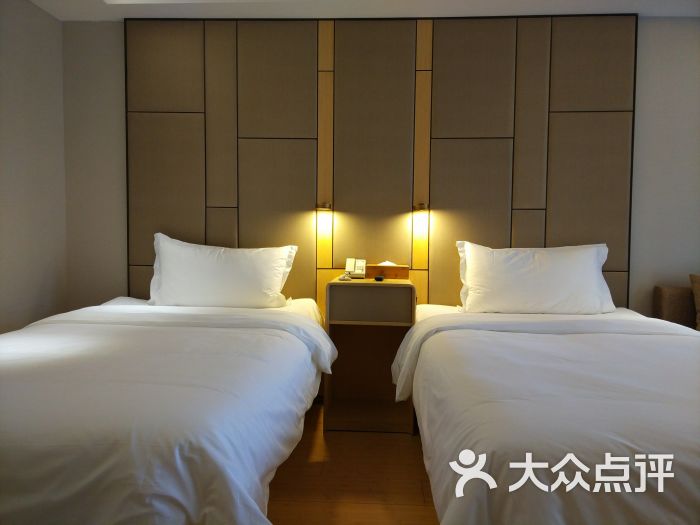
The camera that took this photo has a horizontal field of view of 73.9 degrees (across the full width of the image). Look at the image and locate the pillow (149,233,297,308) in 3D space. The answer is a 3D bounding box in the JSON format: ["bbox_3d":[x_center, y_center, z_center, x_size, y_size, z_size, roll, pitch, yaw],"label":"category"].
[{"bbox_3d":[-0.704,0.050,2.599,0.770,0.410,0.180,1,-17,2],"label":"pillow"}]

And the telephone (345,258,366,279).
[{"bbox_3d":[0.034,0.035,2.755,0.120,0.110,0.160,1,3,5],"label":"telephone"}]

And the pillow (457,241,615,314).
[{"bbox_3d":[1.010,0.085,2.546,0.790,0.410,0.180,1,-17,2],"label":"pillow"}]

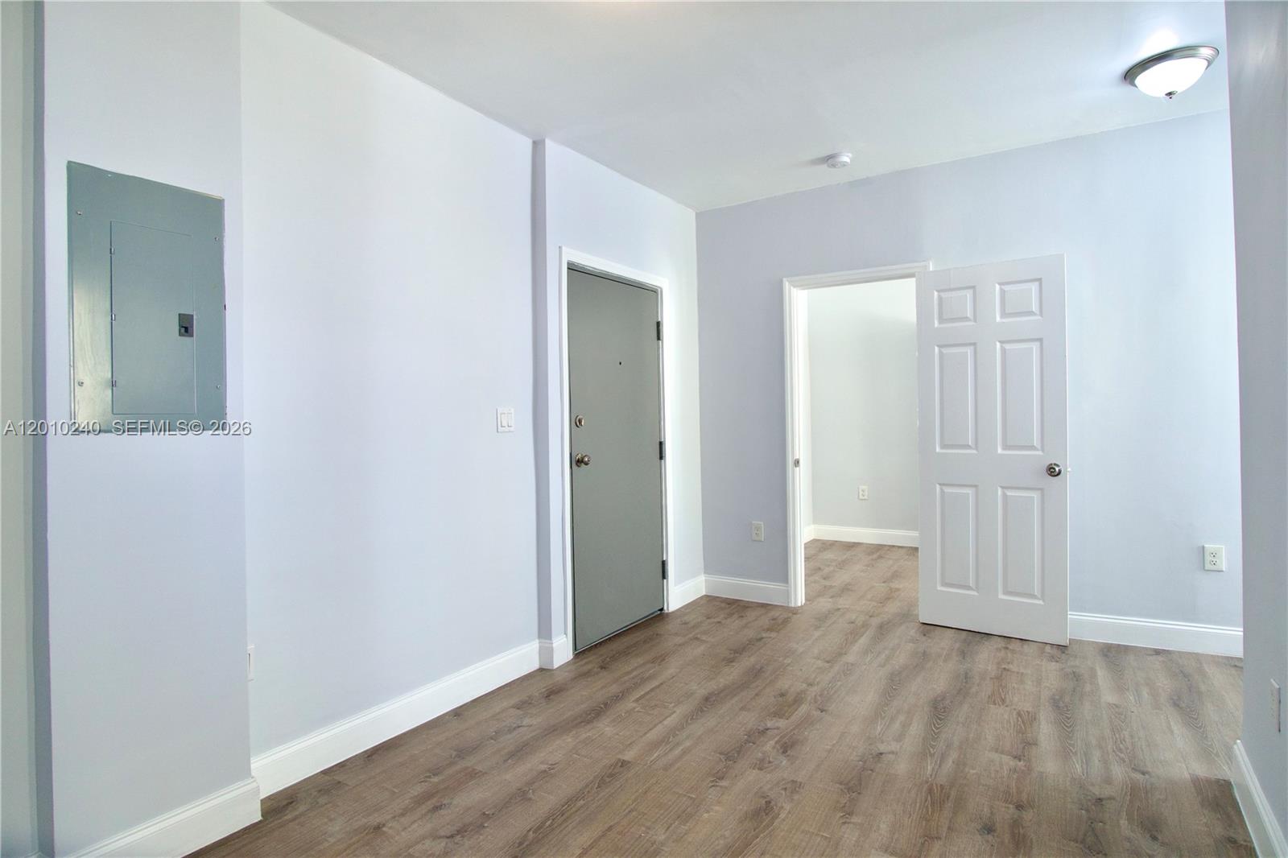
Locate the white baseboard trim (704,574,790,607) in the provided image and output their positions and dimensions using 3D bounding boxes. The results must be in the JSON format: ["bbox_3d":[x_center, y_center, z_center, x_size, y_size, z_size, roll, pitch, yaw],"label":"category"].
[{"bbox_3d":[0.684,1.082,4.326,0.600,0.134,0.016,-1,0,29],"label":"white baseboard trim"}]

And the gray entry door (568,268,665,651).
[{"bbox_3d":[-0.159,0.150,3.721,0.045,2.010,0.900,-1,0,34],"label":"gray entry door"}]

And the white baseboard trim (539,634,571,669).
[{"bbox_3d":[-0.426,1.105,3.228,0.070,0.134,0.160,-1,0,34],"label":"white baseboard trim"}]

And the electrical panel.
[{"bbox_3d":[-1.338,-0.333,1.761,0.030,0.688,0.357,-1,0,34],"label":"electrical panel"}]

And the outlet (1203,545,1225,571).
[{"bbox_3d":[2.822,0.634,3.169,0.076,0.122,0.010,-1,0,29],"label":"outlet"}]

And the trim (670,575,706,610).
[{"bbox_3d":[0.304,1.088,4.298,0.016,0.135,0.420,-1,0,34],"label":"trim"}]

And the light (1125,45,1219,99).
[{"bbox_3d":[2.196,-1.447,2.684,0.308,0.142,0.308,-1,0,29],"label":"light"}]

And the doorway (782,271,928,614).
[{"bbox_3d":[1.337,0.080,4.013,0.890,2.120,0.130,-1,0,29],"label":"doorway"}]

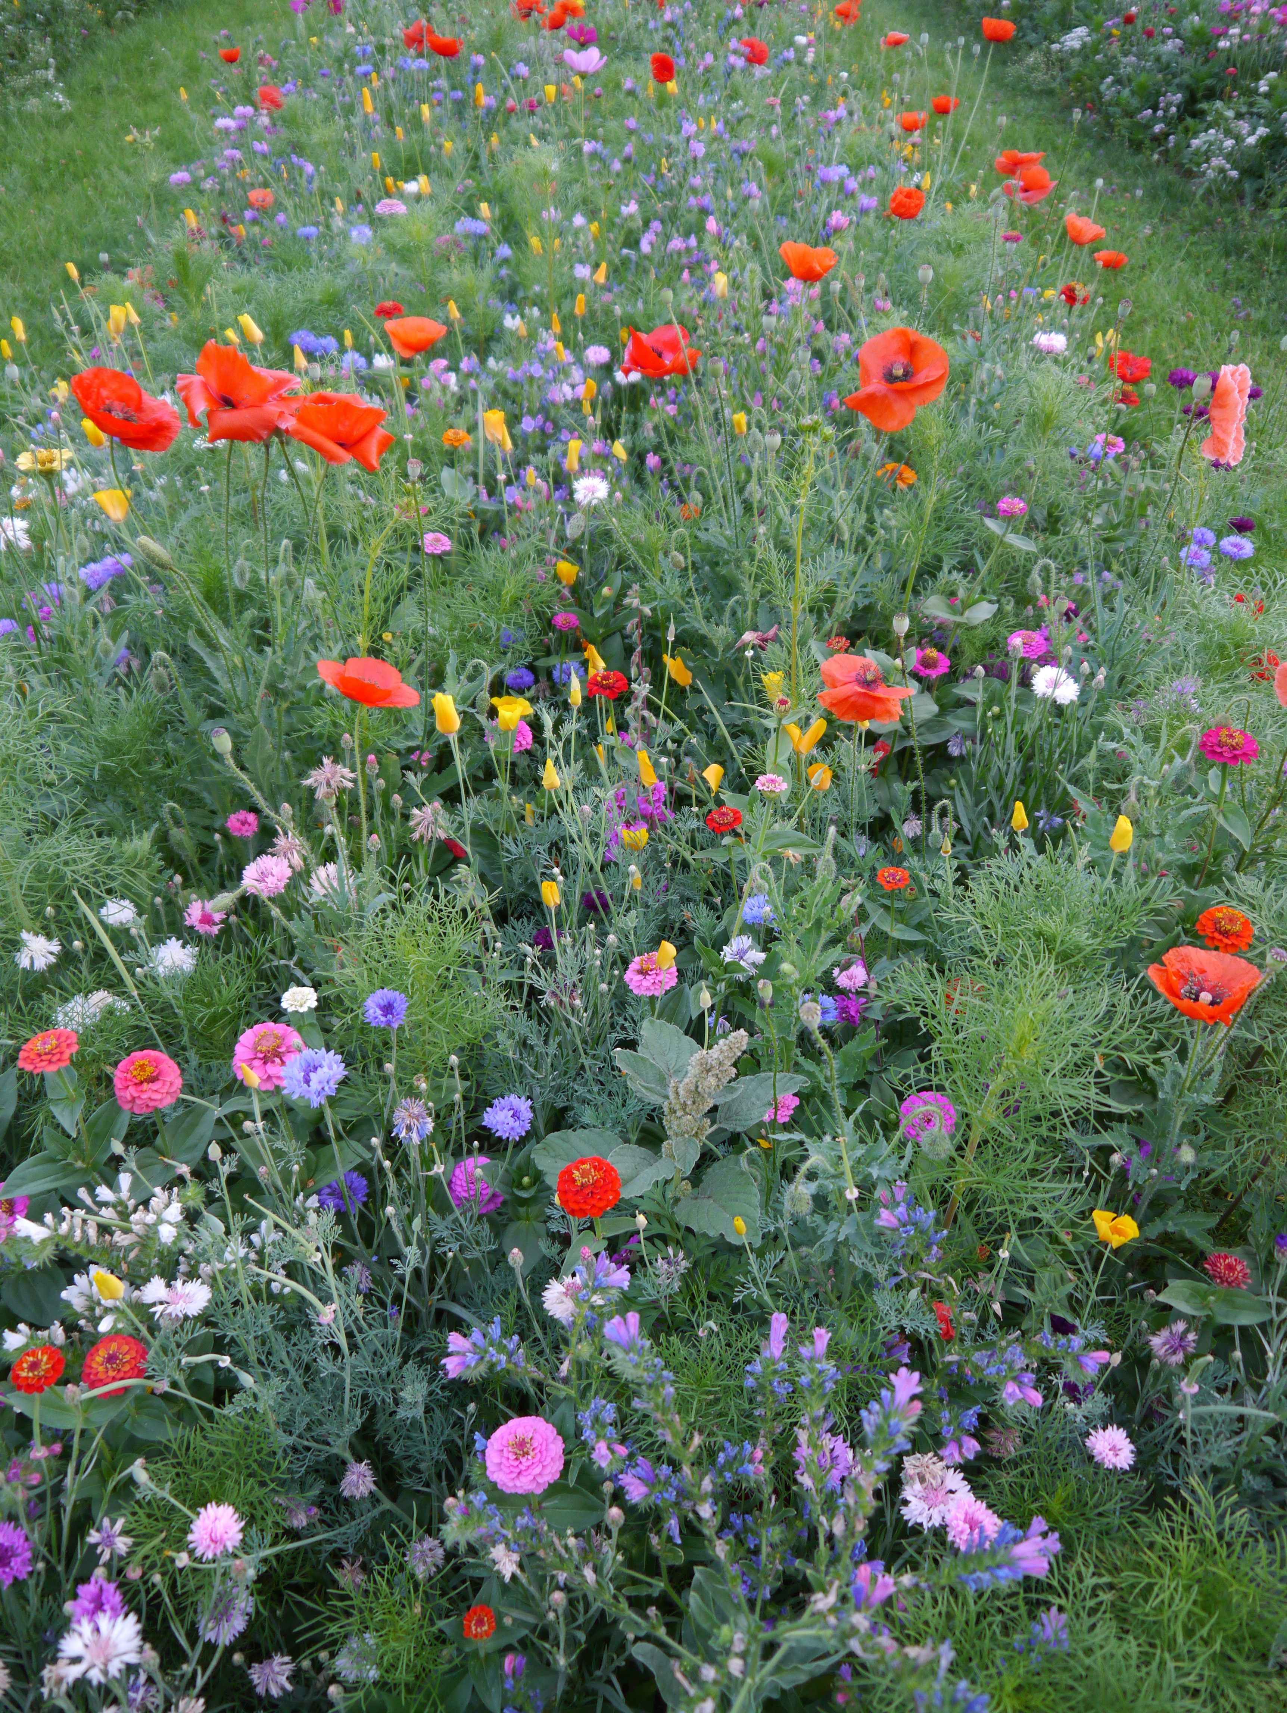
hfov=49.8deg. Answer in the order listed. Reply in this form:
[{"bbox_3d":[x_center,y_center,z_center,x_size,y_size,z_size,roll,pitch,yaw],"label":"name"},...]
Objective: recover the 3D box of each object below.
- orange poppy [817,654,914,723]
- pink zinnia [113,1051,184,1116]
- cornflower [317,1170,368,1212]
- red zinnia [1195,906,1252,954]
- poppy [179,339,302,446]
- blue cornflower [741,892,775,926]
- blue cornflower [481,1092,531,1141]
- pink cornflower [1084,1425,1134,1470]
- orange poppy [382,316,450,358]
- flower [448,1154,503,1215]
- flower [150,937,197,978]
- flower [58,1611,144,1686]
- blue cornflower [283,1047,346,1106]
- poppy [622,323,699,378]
[{"bbox_3d":[0.201,-0.153,1.260,0.087,0.042,0.083,11,48,5],"label":"orange poppy"},{"bbox_3d":[-0.357,0.163,1.000,0.048,0.028,0.047,0,40,0],"label":"pink zinnia"},{"bbox_3d":[-0.269,0.300,1.240,0.045,0.033,0.045,-9,59,-18],"label":"cornflower"},{"bbox_3d":[0.506,0.064,1.210,0.051,0.022,0.051,22,47,21],"label":"red zinnia"},{"bbox_3d":[-0.381,-0.435,1.300,0.106,0.068,0.095,-11,41,-13],"label":"poppy"},{"bbox_3d":[0.103,0.047,1.250,0.032,0.024,0.031,4,40,5],"label":"blue cornflower"},{"bbox_3d":[-0.118,0.224,1.190,0.044,0.033,0.044,-10,46,-3],"label":"blue cornflower"},{"bbox_3d":[0.400,0.507,1.190,0.043,0.032,0.043,0,45,0],"label":"pink cornflower"},{"bbox_3d":[-0.294,-0.666,1.780,0.082,0.040,0.075,-6,47,-7],"label":"orange poppy"},{"bbox_3d":[-0.150,0.294,1.240,0.051,0.028,0.050,-1,58,1],"label":"flower"},{"bbox_3d":[-0.471,0.100,1.390,0.044,0.030,0.043,-18,50,-19],"label":"flower"},{"bbox_3d":[-0.321,0.468,0.820,0.047,0.025,0.045,0,40,0],"label":"flower"},{"bbox_3d":[-0.230,0.154,0.970,0.044,0.029,0.041,-13,42,-15],"label":"blue cornflower"},{"bbox_3d":[0.020,-0.573,1.570,0.086,0.050,0.086,3,46,-1],"label":"poppy"}]

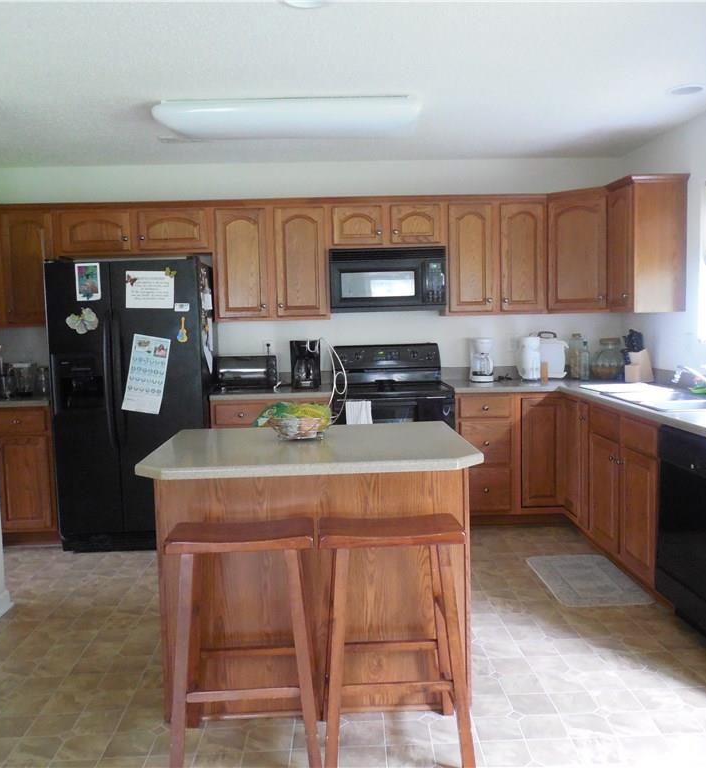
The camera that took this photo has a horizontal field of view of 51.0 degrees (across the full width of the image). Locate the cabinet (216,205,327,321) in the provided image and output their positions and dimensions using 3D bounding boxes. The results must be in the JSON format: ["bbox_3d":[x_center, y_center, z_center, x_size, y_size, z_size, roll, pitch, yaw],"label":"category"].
[{"bbox_3d":[-0.544,-0.815,5.039,0.774,0.764,0.325,-1,5,-1],"label":"cabinet"}]

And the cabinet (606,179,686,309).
[{"bbox_3d":[1.749,-0.818,4.417,0.335,0.772,0.379,-2,5,-2],"label":"cabinet"}]

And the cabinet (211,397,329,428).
[{"bbox_3d":[-0.505,0.489,4.883,0.740,0.845,0.615,-2,5,-2],"label":"cabinet"}]

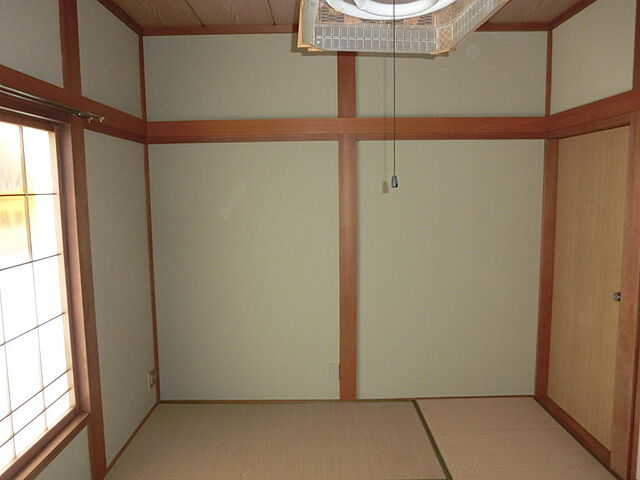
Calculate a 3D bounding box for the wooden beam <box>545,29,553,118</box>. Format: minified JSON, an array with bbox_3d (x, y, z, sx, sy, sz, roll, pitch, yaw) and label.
[{"bbox_3d":[1.482,-1.069,2.984,0.028,0.533,0.030,-1,6,0],"label":"wooden beam"}]

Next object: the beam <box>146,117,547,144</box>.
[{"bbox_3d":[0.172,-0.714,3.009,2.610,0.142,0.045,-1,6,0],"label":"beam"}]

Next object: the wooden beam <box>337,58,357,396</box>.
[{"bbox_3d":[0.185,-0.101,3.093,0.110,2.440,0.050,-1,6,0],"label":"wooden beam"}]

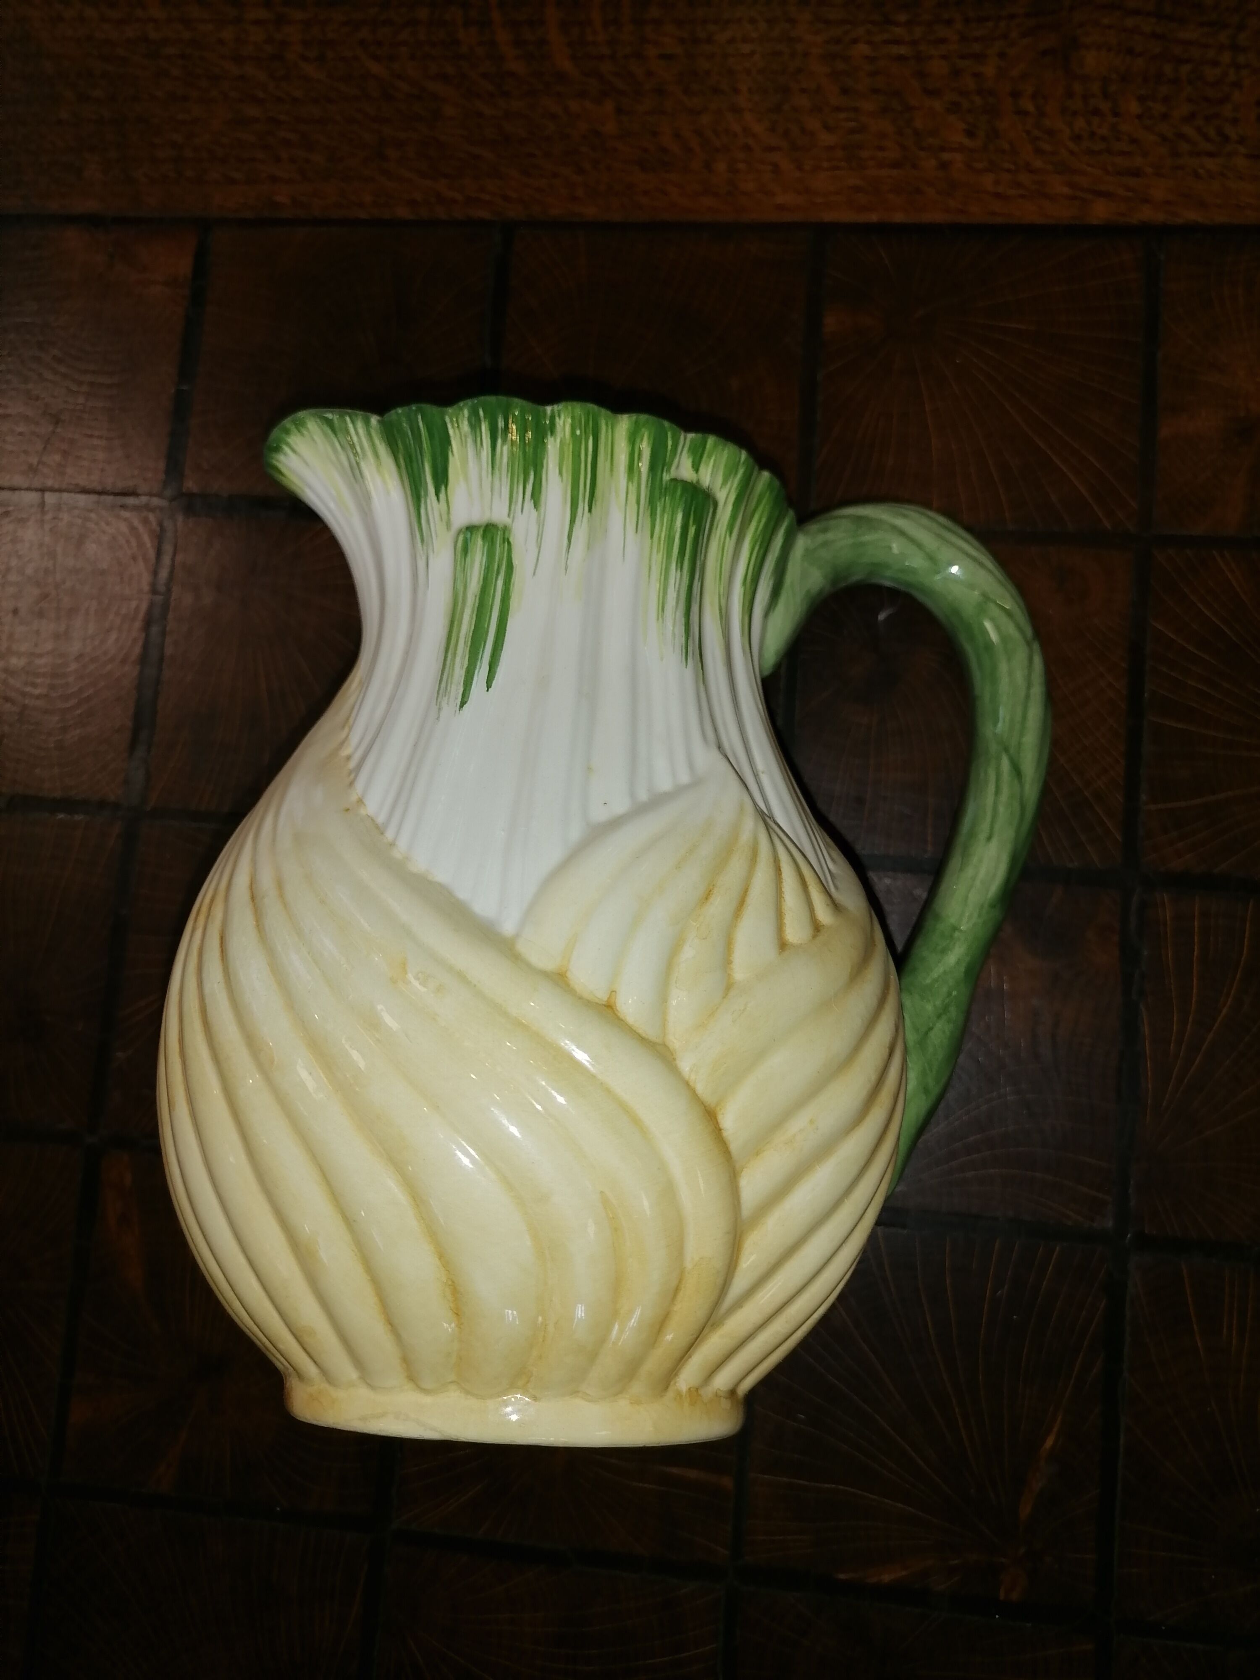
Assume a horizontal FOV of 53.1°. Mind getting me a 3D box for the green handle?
[{"bbox_3d":[0.071,-0.003,0.322,0.078,0.024,0.183,4,73,-6],"label":"green handle"}]

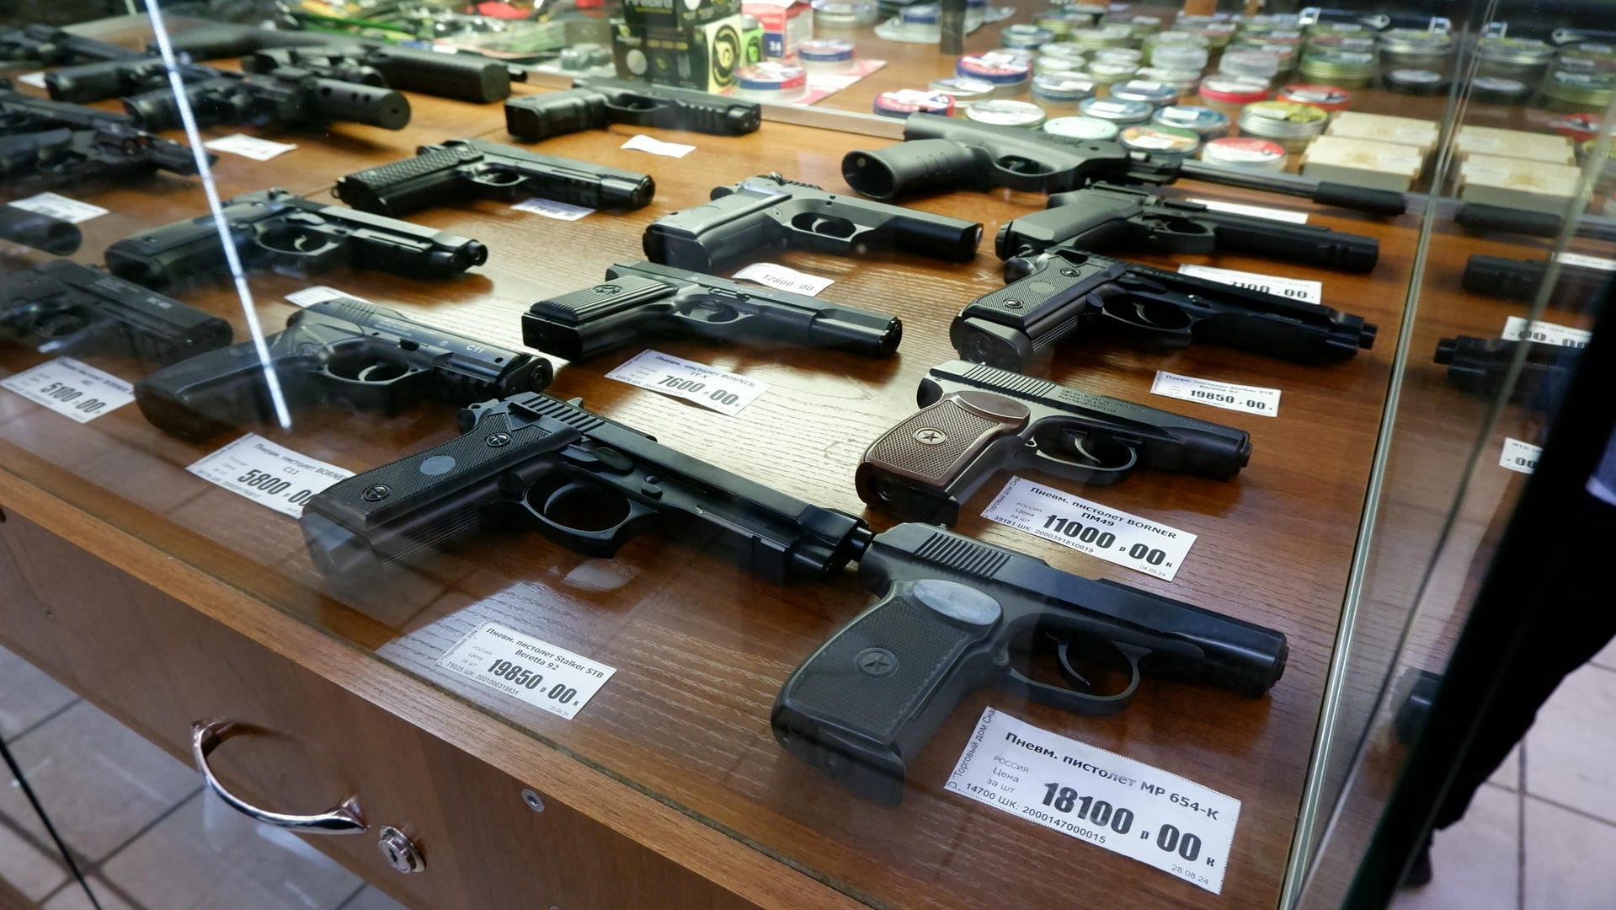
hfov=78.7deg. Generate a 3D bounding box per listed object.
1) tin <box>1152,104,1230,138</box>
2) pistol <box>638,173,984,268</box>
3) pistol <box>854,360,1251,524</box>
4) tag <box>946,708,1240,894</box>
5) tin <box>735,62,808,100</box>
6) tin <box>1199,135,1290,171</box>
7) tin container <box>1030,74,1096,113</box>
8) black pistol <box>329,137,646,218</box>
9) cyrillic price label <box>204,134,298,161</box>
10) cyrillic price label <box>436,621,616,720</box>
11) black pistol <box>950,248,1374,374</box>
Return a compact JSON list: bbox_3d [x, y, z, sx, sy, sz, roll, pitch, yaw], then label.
[{"bbox_3d":[0.323,-0.277,0.837,0.062,0.020,0.062,-1,35,1],"label":"tin"},{"bbox_3d":[0.004,-0.146,0.667,0.203,0.036,0.138,15,36,21],"label":"pistol"},{"bbox_3d":[0.112,0.007,0.442,0.162,0.031,0.125,13,34,20],"label":"pistol"},{"bbox_3d":[0.097,0.114,0.332,0.087,0.002,0.038,16,39,22],"label":"tag"},{"bbox_3d":[-0.038,-0.393,1.038,0.076,0.020,0.076,-1,34,1],"label":"tin"},{"bbox_3d":[0.352,-0.237,0.796,0.059,0.021,0.059,13,37,20],"label":"tin"},{"bbox_3d":[0.241,-0.342,0.933,0.059,0.020,0.059,-1,35,1],"label":"tin container"},{"bbox_3d":[-0.240,-0.205,0.764,0.213,0.035,0.137,14,35,17],"label":"black pistol"},{"bbox_3d":[-0.510,-0.282,0.904,0.090,0.005,0.037,17,38,25],"label":"cyrillic price label"},{"bbox_3d":[-0.106,0.080,0.371,0.063,0.003,0.027,15,38,22],"label":"cyrillic price label"},{"bbox_3d":[0.204,-0.074,0.564,0.213,0.037,0.139,18,40,24],"label":"black pistol"}]

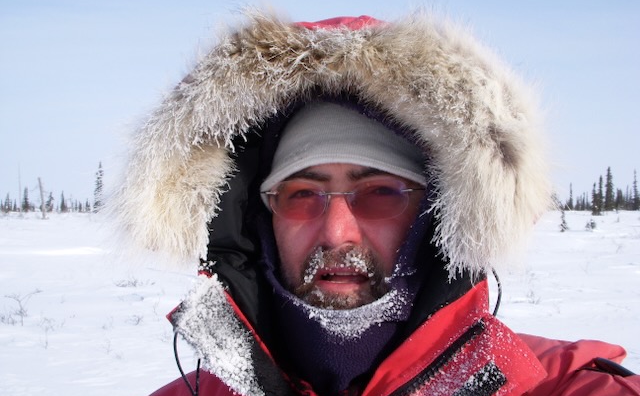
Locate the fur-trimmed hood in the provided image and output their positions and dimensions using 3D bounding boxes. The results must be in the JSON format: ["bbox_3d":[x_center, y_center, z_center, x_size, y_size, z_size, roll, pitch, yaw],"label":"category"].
[{"bbox_3d":[0.012,-0.050,0.685,0.385,0.275,0.270,0,-1,-3],"label":"fur-trimmed hood"}]

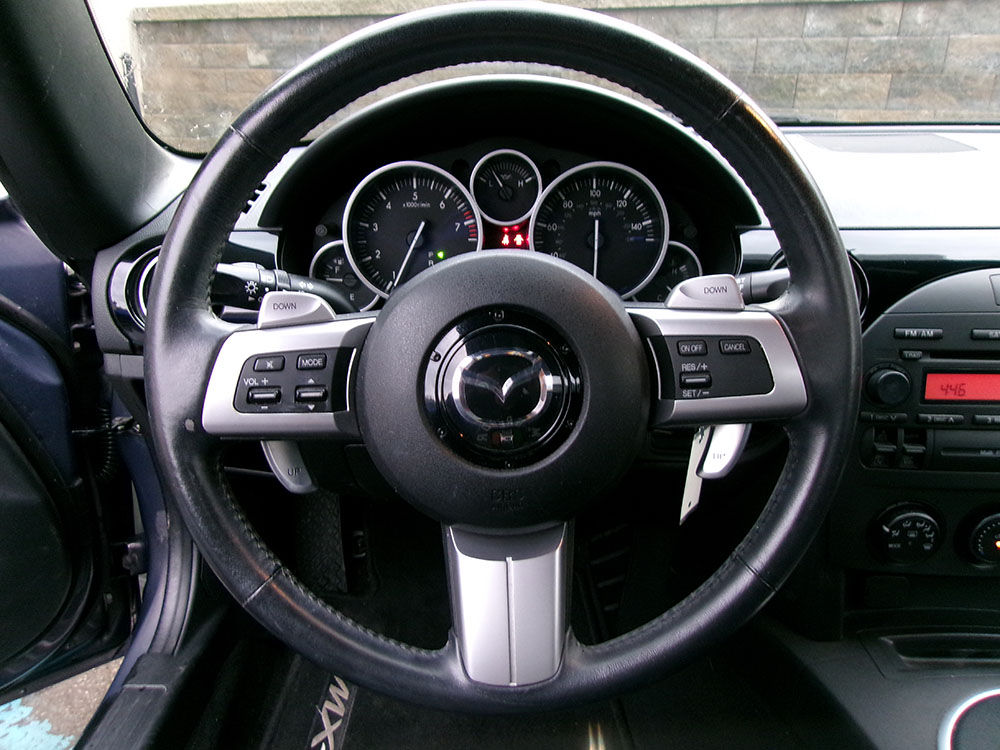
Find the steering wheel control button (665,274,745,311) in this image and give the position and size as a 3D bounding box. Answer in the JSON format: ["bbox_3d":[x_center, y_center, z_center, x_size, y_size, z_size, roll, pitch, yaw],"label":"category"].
[{"bbox_3d":[0.110,-0.044,0.419,0.043,0.021,0.020,0,-5,0],"label":"steering wheel control button"}]

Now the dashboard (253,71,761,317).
[{"bbox_3d":[0.006,-0.135,0.615,0.355,0.185,0.150,0,8,0],"label":"dashboard"}]

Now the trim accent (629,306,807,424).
[{"bbox_3d":[0.115,-0.005,0.414,0.093,0.062,0.024,0,-3,0],"label":"trim accent"}]

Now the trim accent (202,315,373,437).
[{"bbox_3d":[-0.113,0.000,0.414,0.090,0.063,0.024,0,-3,0],"label":"trim accent"}]

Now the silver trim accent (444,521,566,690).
[{"bbox_3d":[0.004,0.121,0.408,0.063,0.085,0.026,0,-3,0],"label":"silver trim accent"}]

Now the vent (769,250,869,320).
[{"bbox_3d":[0.247,-0.065,0.608,0.080,0.080,0.045,0,7,0],"label":"vent"}]

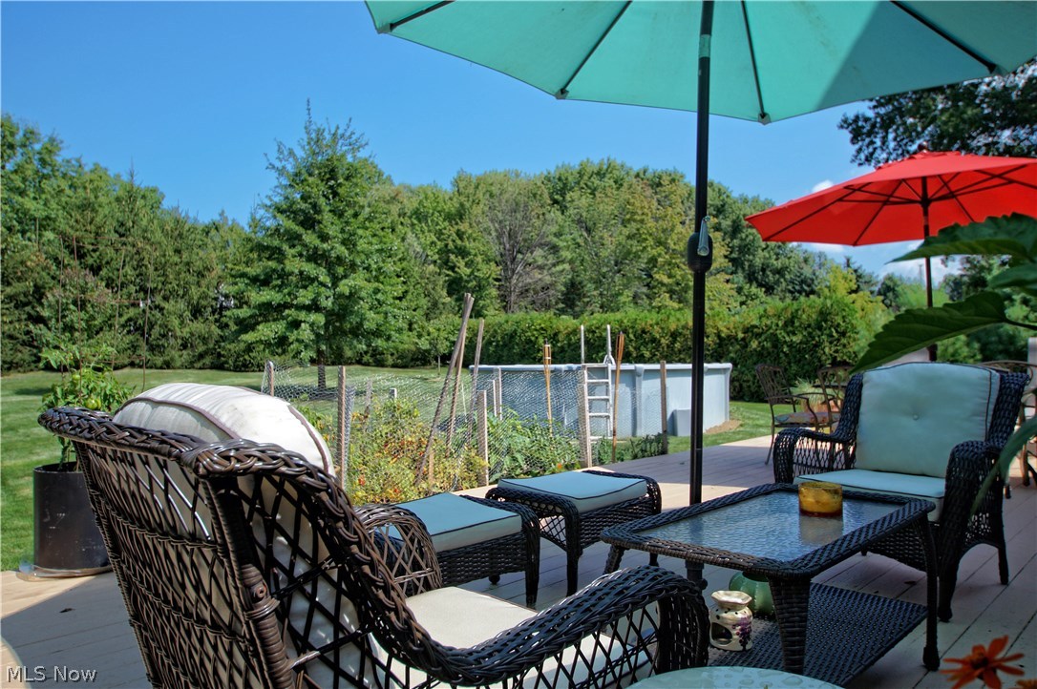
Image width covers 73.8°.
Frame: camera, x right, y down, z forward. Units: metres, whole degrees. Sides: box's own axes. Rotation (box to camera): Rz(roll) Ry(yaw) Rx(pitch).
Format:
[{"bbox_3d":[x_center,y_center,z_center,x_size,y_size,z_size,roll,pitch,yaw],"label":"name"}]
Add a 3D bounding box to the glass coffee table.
[{"bbox_3d":[0.750,0.732,1.960,0.510,0.500,0.985,-2,-3,45],"label":"glass coffee table"}]

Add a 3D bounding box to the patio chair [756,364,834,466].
[{"bbox_3d":[2.730,0.677,6.660,0.650,0.955,0.600,-2,-3,44],"label":"patio chair"}]

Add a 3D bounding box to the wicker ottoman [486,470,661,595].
[{"bbox_3d":[0.255,0.808,2.997,0.510,0.425,0.600,-2,-3,44],"label":"wicker ottoman"}]

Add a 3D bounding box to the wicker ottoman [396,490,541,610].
[{"bbox_3d":[-0.308,0.785,2.383,0.510,0.425,0.600,-2,-3,42],"label":"wicker ottoman"}]

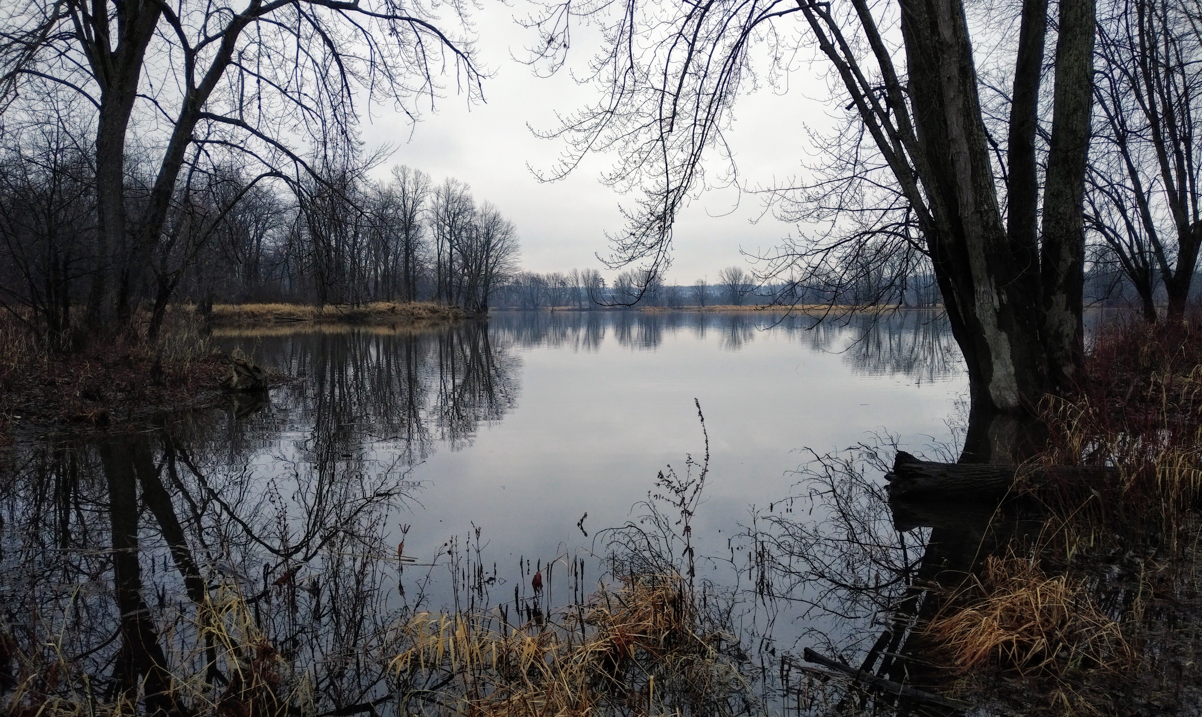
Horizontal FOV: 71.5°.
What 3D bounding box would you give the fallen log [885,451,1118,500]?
[{"bbox_3d":[3.450,0.980,7.100,2.150,0.410,0.400,0,3,0],"label":"fallen log"}]

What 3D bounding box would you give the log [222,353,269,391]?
[{"bbox_3d":[-7.000,0.280,16.400,0.950,0.700,0.650,-1,4,-14],"label":"log"}]

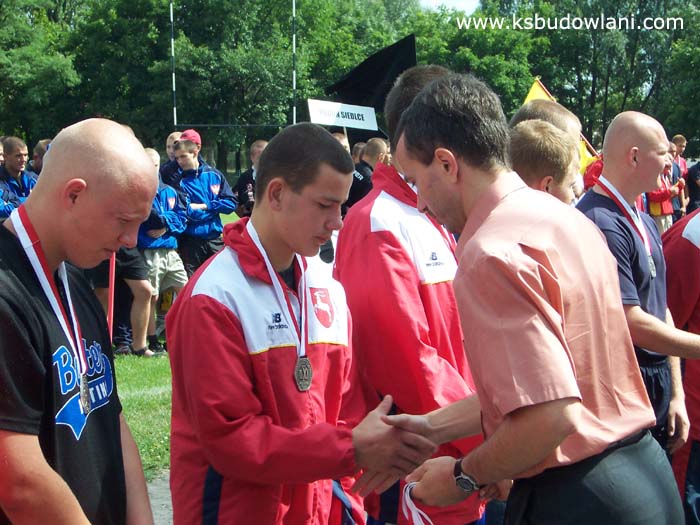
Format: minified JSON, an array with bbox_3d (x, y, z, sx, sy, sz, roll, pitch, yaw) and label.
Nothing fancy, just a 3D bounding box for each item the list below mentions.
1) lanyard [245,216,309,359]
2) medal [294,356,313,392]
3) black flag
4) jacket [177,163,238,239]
[{"bbox_3d":[-0.137,0.051,3.400,0.140,0.265,0.170,-4,5,-40],"label":"lanyard"},{"bbox_3d":[-0.086,0.208,3.330,0.044,0.065,0.007,-3,4,-38],"label":"medal"},{"bbox_3d":[0.181,-1.482,14.500,0.760,0.740,0.250,0,4,5],"label":"black flag"},{"bbox_3d":[-1.180,-0.513,14.900,0.500,0.640,0.320,1,4,18],"label":"jacket"}]

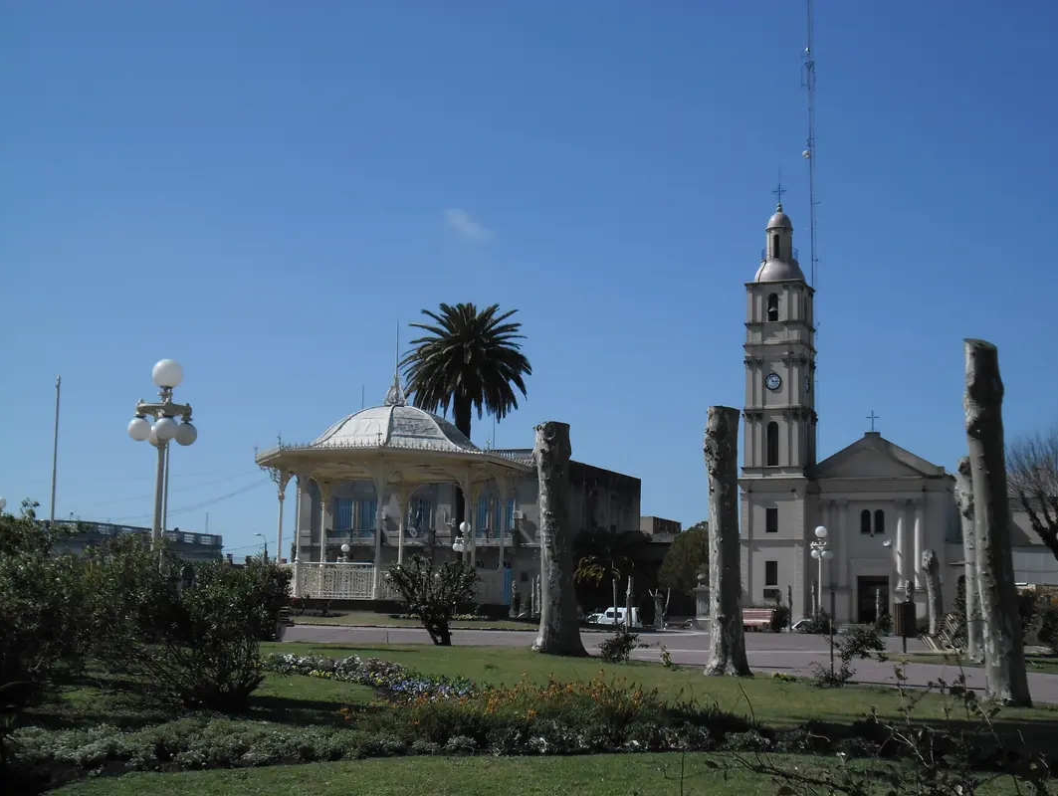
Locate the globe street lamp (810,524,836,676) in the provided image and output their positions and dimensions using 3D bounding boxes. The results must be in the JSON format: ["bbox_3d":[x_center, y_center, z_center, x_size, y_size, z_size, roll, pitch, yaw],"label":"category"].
[{"bbox_3d":[9.948,6.184,54.232,0.880,3.733,0.880,1,-7,0],"label":"globe street lamp"}]

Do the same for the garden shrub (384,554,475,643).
[{"bbox_3d":[-2.072,4.352,34.227,1.850,1.886,1.700,1,-7,0],"label":"garden shrub"}]

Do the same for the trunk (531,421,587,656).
[{"bbox_3d":[0.667,2.916,33.402,1.050,4.881,0.950,1,-7,1],"label":"trunk"}]

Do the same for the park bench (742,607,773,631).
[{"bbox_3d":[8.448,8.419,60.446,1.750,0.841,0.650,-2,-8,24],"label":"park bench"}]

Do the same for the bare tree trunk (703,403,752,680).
[{"bbox_3d":[3.343,2.403,26.923,0.740,4.554,0.720,0,-7,7],"label":"bare tree trunk"}]

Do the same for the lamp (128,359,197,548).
[{"bbox_3d":[-5.444,1.656,23.463,0.980,4.485,0.980,3,-7,-13],"label":"lamp"}]

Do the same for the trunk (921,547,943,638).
[{"bbox_3d":[16.567,8.032,65.561,0.750,3.575,0.700,0,-8,14],"label":"trunk"}]

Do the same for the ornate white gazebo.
[{"bbox_3d":[-4.328,3.004,51.017,8.400,7.576,8.400,2,-7,-5],"label":"ornate white gazebo"}]

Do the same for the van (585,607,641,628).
[{"bbox_3d":[5.736,15.424,112.112,4.200,1.800,1.650,-2,-8,20],"label":"van"}]

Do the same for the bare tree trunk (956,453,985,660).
[{"bbox_3d":[8.316,3.020,30.050,0.500,3.863,0.440,1,-7,0],"label":"bare tree trunk"}]

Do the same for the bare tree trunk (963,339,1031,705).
[{"bbox_3d":[5.236,1.346,17.854,0.640,4.048,0.560,1,-7,0],"label":"bare tree trunk"}]

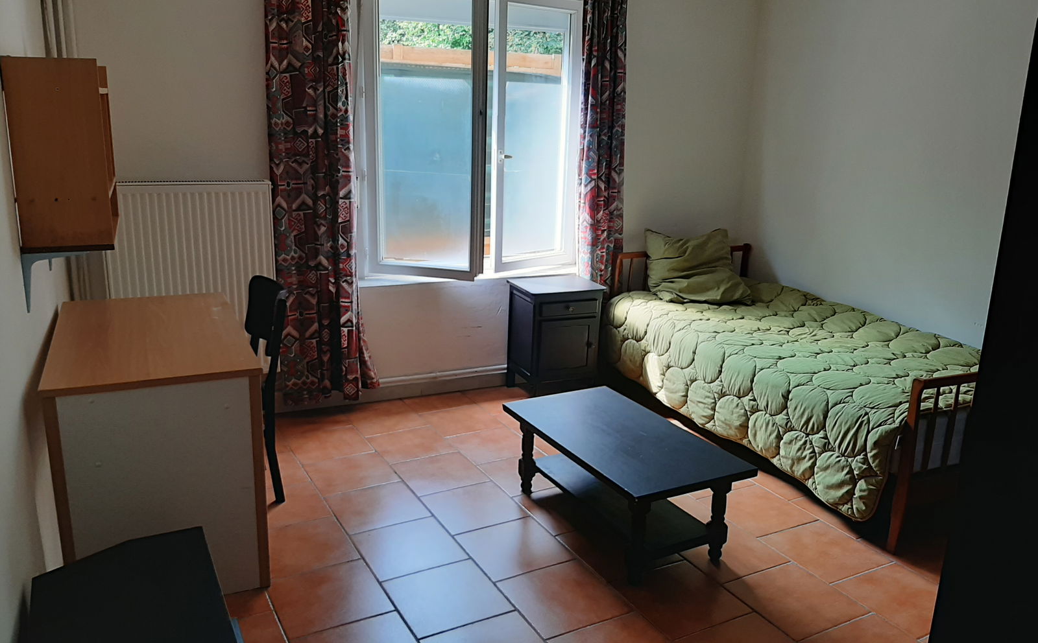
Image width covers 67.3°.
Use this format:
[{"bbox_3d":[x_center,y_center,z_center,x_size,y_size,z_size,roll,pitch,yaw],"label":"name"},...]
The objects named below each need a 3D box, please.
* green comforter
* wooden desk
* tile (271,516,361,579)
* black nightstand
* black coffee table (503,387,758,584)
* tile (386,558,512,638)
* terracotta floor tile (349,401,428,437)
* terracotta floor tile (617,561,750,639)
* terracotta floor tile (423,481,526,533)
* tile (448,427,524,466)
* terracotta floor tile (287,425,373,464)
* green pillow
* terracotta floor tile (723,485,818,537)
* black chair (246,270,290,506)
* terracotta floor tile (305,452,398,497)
[{"bbox_3d":[1.355,0.235,3.808,1.018,0.507,1.942,-5,16,-24],"label":"green comforter"},{"bbox_3d":[-1.284,0.393,2.777,0.575,0.740,1.095,-5,16,-26],"label":"wooden desk"},{"bbox_3d":[-0.769,0.802,2.760,0.332,0.010,0.327,-7,17,-29],"label":"tile"},{"bbox_3d":[0.192,0.098,4.300,0.434,0.622,0.349,-5,16,-23],"label":"black nightstand"},{"bbox_3d":[0.365,0.596,2.944,0.508,0.374,0.905,-6,16,-28],"label":"black coffee table"},{"bbox_3d":[-0.233,0.886,2.502,0.332,0.010,0.327,-7,17,-29],"label":"tile"},{"bbox_3d":[-0.687,0.510,4.003,0.335,0.010,0.335,-6,16,-28],"label":"terracotta floor tile"},{"bbox_3d":[0.526,0.911,2.571,0.335,0.010,0.335,-6,16,-28],"label":"terracotta floor tile"},{"bbox_3d":[-0.177,0.740,3.088,0.332,0.012,0.332,-6,16,-28],"label":"terracotta floor tile"},{"bbox_3d":[-0.122,0.593,3.678,0.332,0.012,0.332,-6,16,-28],"label":"tile"},{"bbox_3d":[-0.881,0.578,3.636,0.332,0.012,0.332,-6,16,-28],"label":"terracotta floor tile"},{"bbox_3d":[1.028,-0.325,4.494,0.560,0.460,0.190,-1,-14,-11],"label":"green pillow"},{"bbox_3d":[0.964,0.772,3.167,0.335,0.010,0.335,-6,16,-28],"label":"terracotta floor tile"},{"bbox_3d":[-1.193,0.285,3.089,0.490,0.850,0.410,-8,17,-33],"label":"black chair"},{"bbox_3d":[-0.716,0.652,3.336,0.332,0.010,0.327,-7,17,-29],"label":"terracotta floor tile"}]

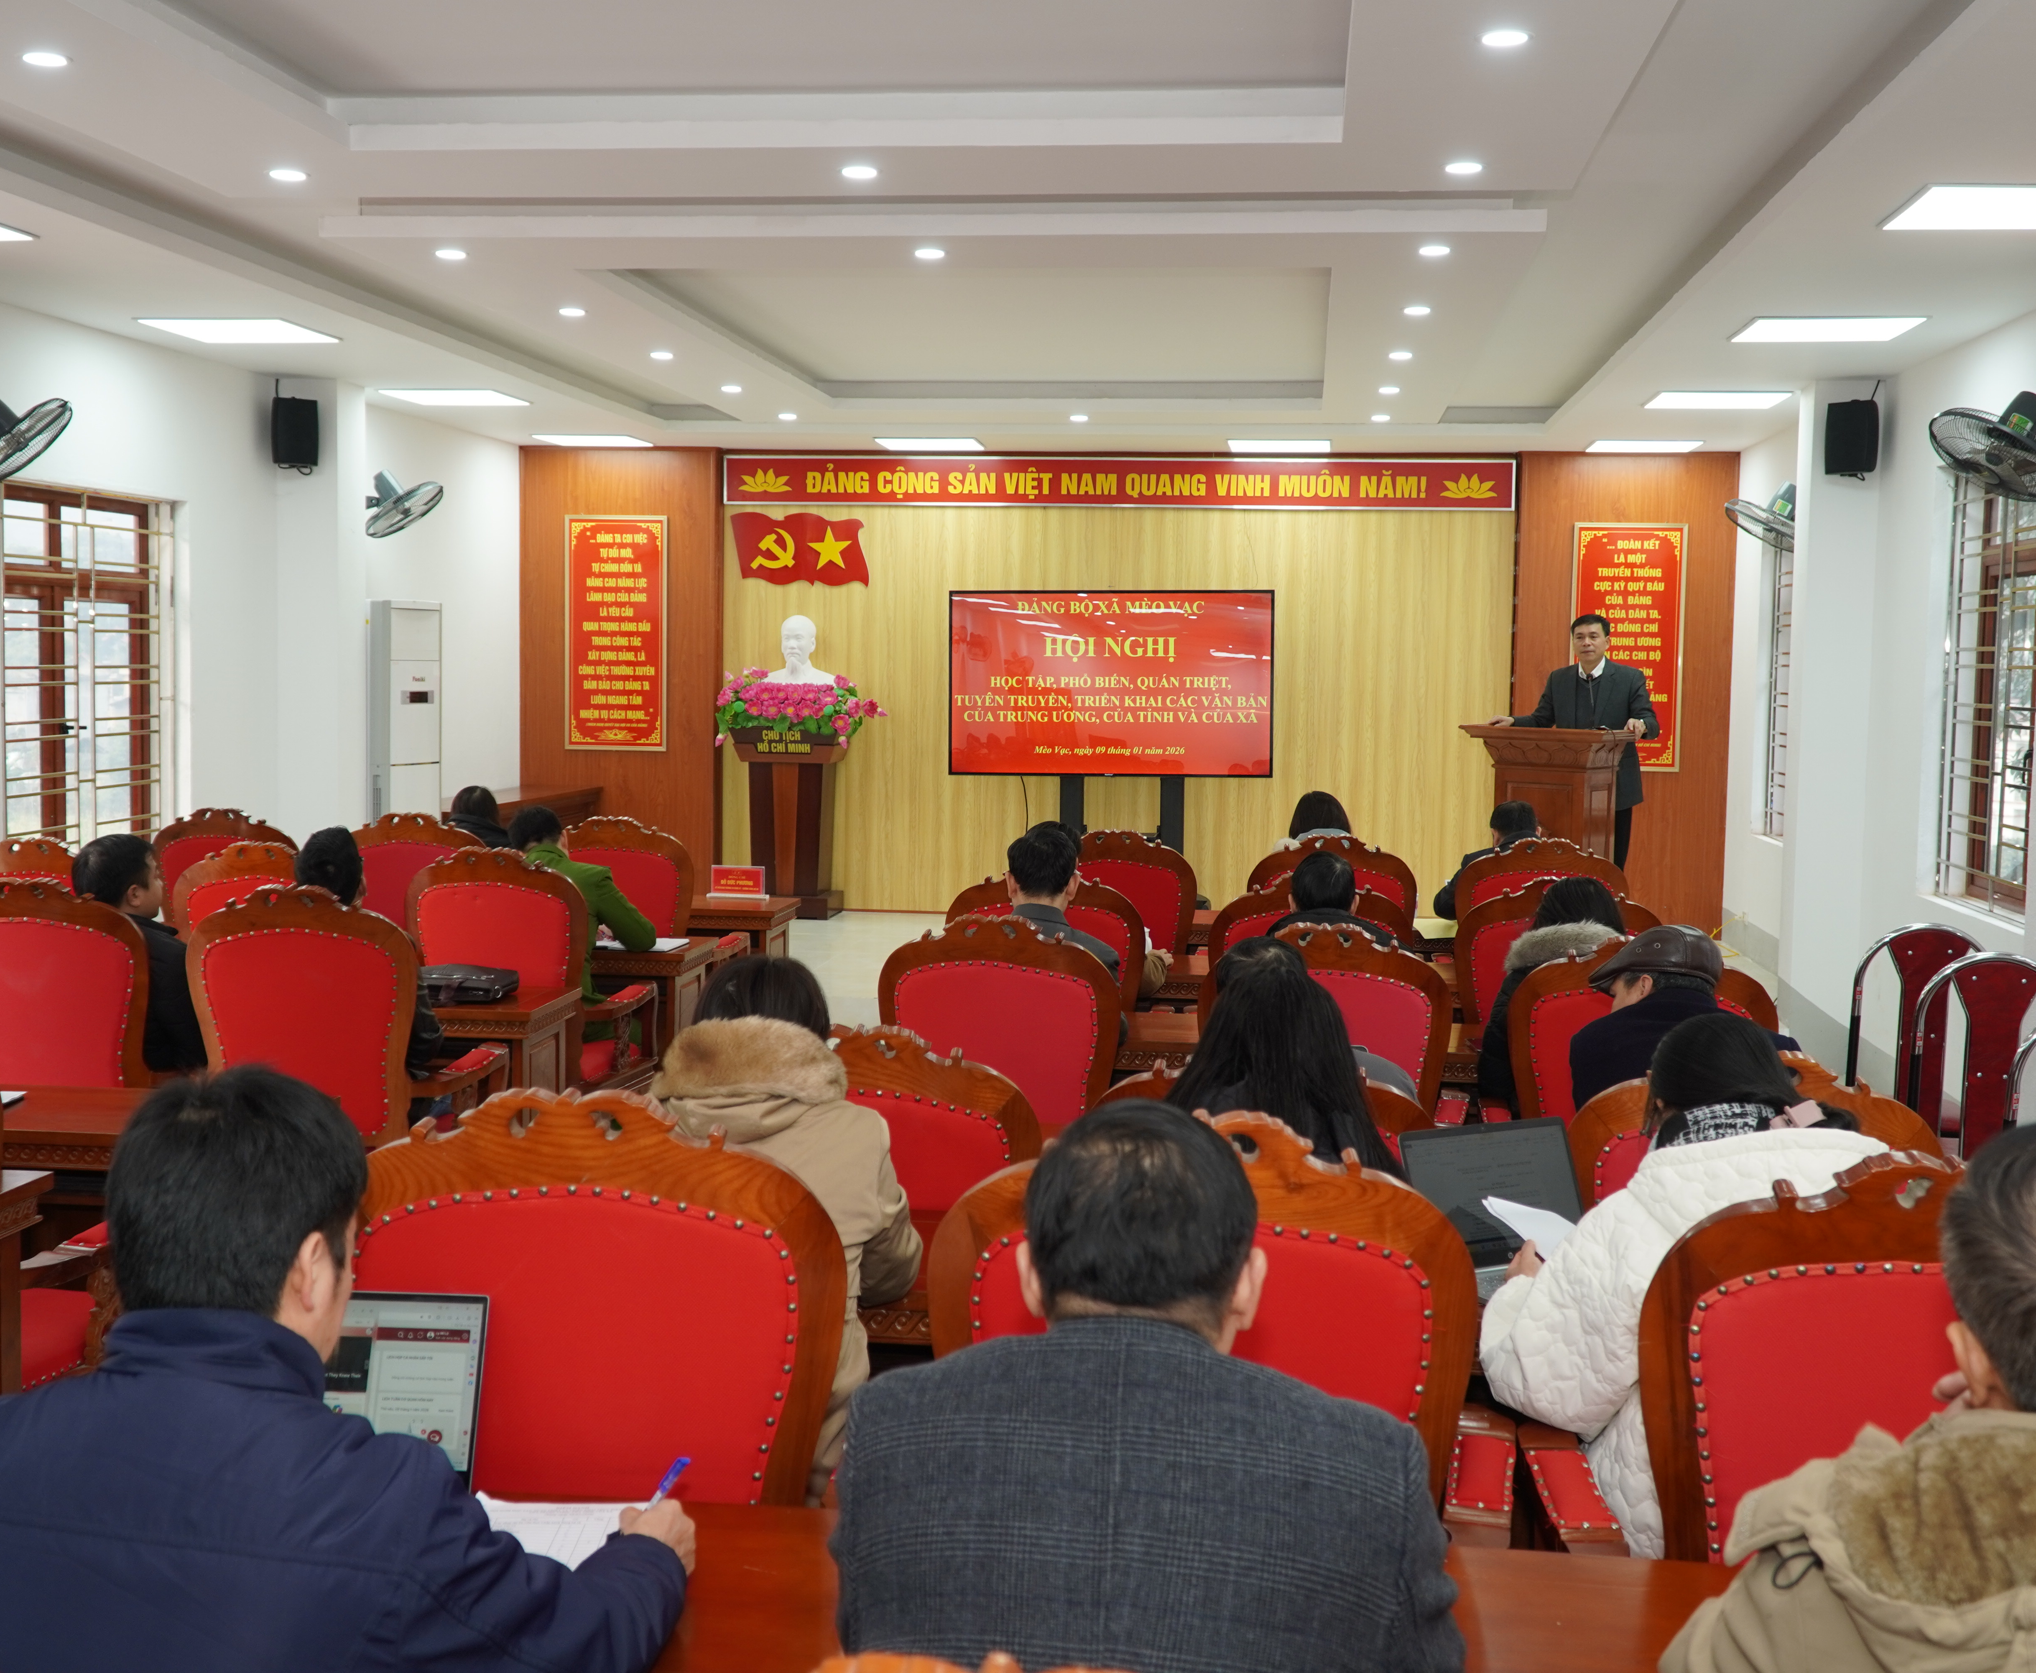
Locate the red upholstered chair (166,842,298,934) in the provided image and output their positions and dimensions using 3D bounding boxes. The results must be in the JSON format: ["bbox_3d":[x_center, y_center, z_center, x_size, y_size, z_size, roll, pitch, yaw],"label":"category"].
[{"bbox_3d":[-2.192,0.511,6.326,0.630,1.050,0.620,1,5,0],"label":"red upholstered chair"}]

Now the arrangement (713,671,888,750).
[{"bbox_3d":[-1.186,-0.681,11.343,0.930,0.420,0.500,2,5,8],"label":"arrangement"}]

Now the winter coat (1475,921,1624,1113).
[{"bbox_3d":[1.251,0.528,4.734,0.500,0.697,0.450,1,5,3],"label":"winter coat"}]

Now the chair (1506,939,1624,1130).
[{"bbox_3d":[1.344,0.745,4.699,0.660,1.110,0.650,2,5,8],"label":"chair"}]

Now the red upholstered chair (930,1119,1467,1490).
[{"bbox_3d":[0.216,0.837,2.703,0.650,1.100,0.620,1,5,3],"label":"red upholstered chair"}]

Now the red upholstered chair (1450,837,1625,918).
[{"bbox_3d":[1.743,0.503,7.277,0.630,1.050,0.620,1,5,2],"label":"red upholstered chair"}]

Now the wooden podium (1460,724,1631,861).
[{"bbox_3d":[2.356,0.115,9.310,0.680,1.160,0.430,5,6,39],"label":"wooden podium"}]

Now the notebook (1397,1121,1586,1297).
[{"bbox_3d":[0.741,0.535,2.941,0.315,0.205,0.265,-1,5,-26],"label":"notebook"}]

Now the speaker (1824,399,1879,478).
[{"bbox_3d":[3.240,-1.544,8.111,0.180,0.265,0.170,5,6,39],"label":"speaker"}]

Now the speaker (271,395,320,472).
[{"bbox_3d":[-3.081,-1.718,8.911,0.180,0.265,0.170,-2,6,-30],"label":"speaker"}]

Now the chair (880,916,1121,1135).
[{"bbox_3d":[-0.010,0.693,4.934,0.590,1.080,0.630,2,5,8],"label":"chair"}]

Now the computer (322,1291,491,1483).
[{"bbox_3d":[-0.681,0.519,1.892,0.320,0.200,0.270,1,5,2],"label":"computer"}]

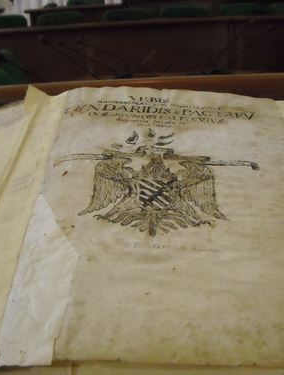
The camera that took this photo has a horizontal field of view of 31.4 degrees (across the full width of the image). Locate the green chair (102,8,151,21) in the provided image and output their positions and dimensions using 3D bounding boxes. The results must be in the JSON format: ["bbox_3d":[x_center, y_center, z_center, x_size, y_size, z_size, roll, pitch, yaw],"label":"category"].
[{"bbox_3d":[-0.117,-1.226,4.849,0.540,0.910,0.570,-3,21,0],"label":"green chair"}]

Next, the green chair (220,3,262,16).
[{"bbox_3d":[1.008,-1.334,4.999,0.540,0.910,0.570,-3,21,0],"label":"green chair"}]

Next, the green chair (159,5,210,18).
[{"bbox_3d":[0.442,-1.285,4.919,0.540,0.910,0.570,-3,21,0],"label":"green chair"}]

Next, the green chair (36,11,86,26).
[{"bbox_3d":[-0.752,-1.191,4.819,0.540,0.910,0.570,-3,21,0],"label":"green chair"}]

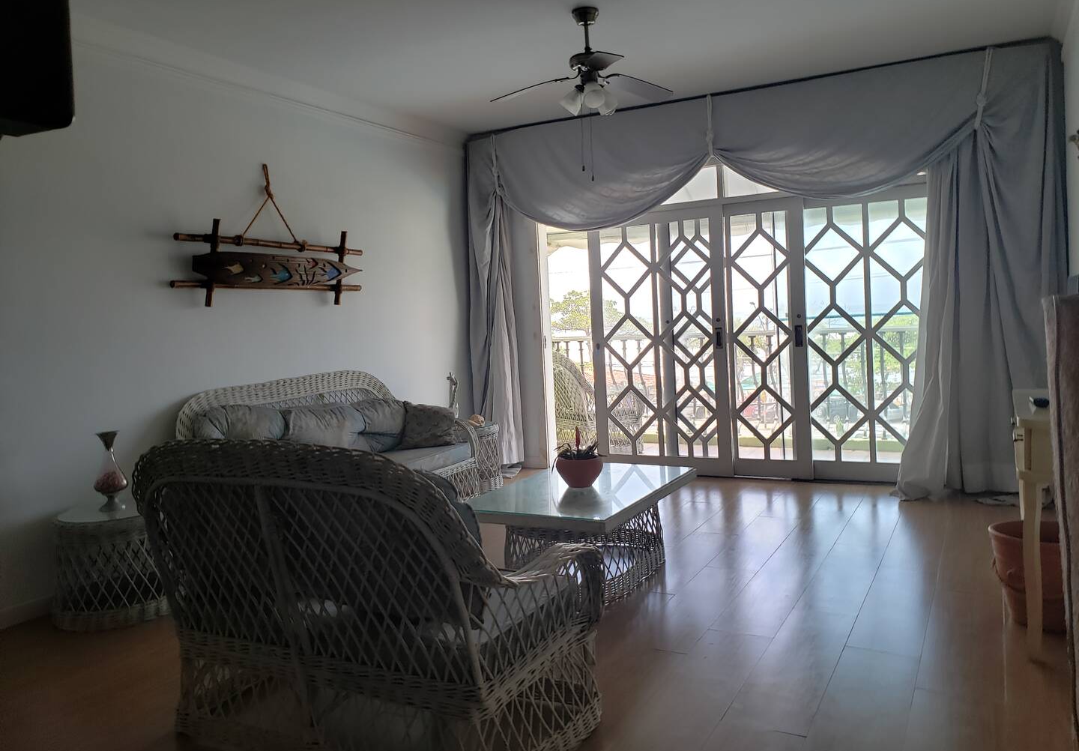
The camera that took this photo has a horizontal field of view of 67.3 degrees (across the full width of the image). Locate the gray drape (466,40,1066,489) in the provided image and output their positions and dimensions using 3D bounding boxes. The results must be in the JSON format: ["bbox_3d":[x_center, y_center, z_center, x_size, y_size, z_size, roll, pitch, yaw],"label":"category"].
[{"bbox_3d":[1.270,-0.617,5.887,4.326,2.803,0.333,-1,5,29],"label":"gray drape"}]

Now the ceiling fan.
[{"bbox_3d":[0.226,-1.585,4.134,1.011,0.538,1.011,-1,5,29],"label":"ceiling fan"}]

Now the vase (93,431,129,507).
[{"bbox_3d":[-2.115,0.461,3.980,0.166,0.384,0.166,-1,5,29],"label":"vase"}]

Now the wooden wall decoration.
[{"bbox_3d":[-1.619,-0.875,5.068,0.077,0.870,1.549,-1,5,29],"label":"wooden wall decoration"}]

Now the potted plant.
[{"bbox_3d":[0.192,0.397,3.995,0.234,0.291,0.234,-3,4,0],"label":"potted plant"}]

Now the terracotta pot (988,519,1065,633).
[{"bbox_3d":[1.943,0.776,3.130,0.353,0.358,0.353,-1,5,29],"label":"terracotta pot"}]

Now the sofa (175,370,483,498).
[{"bbox_3d":[-1.258,0.495,4.991,0.755,0.980,2.086,-1,5,29],"label":"sofa"}]

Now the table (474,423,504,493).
[{"bbox_3d":[-0.585,0.629,6.247,0.589,0.461,0.589,-1,5,29],"label":"table"}]

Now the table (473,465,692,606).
[{"bbox_3d":[0.216,0.762,3.990,0.800,0.440,1.171,-1,5,29],"label":"table"}]

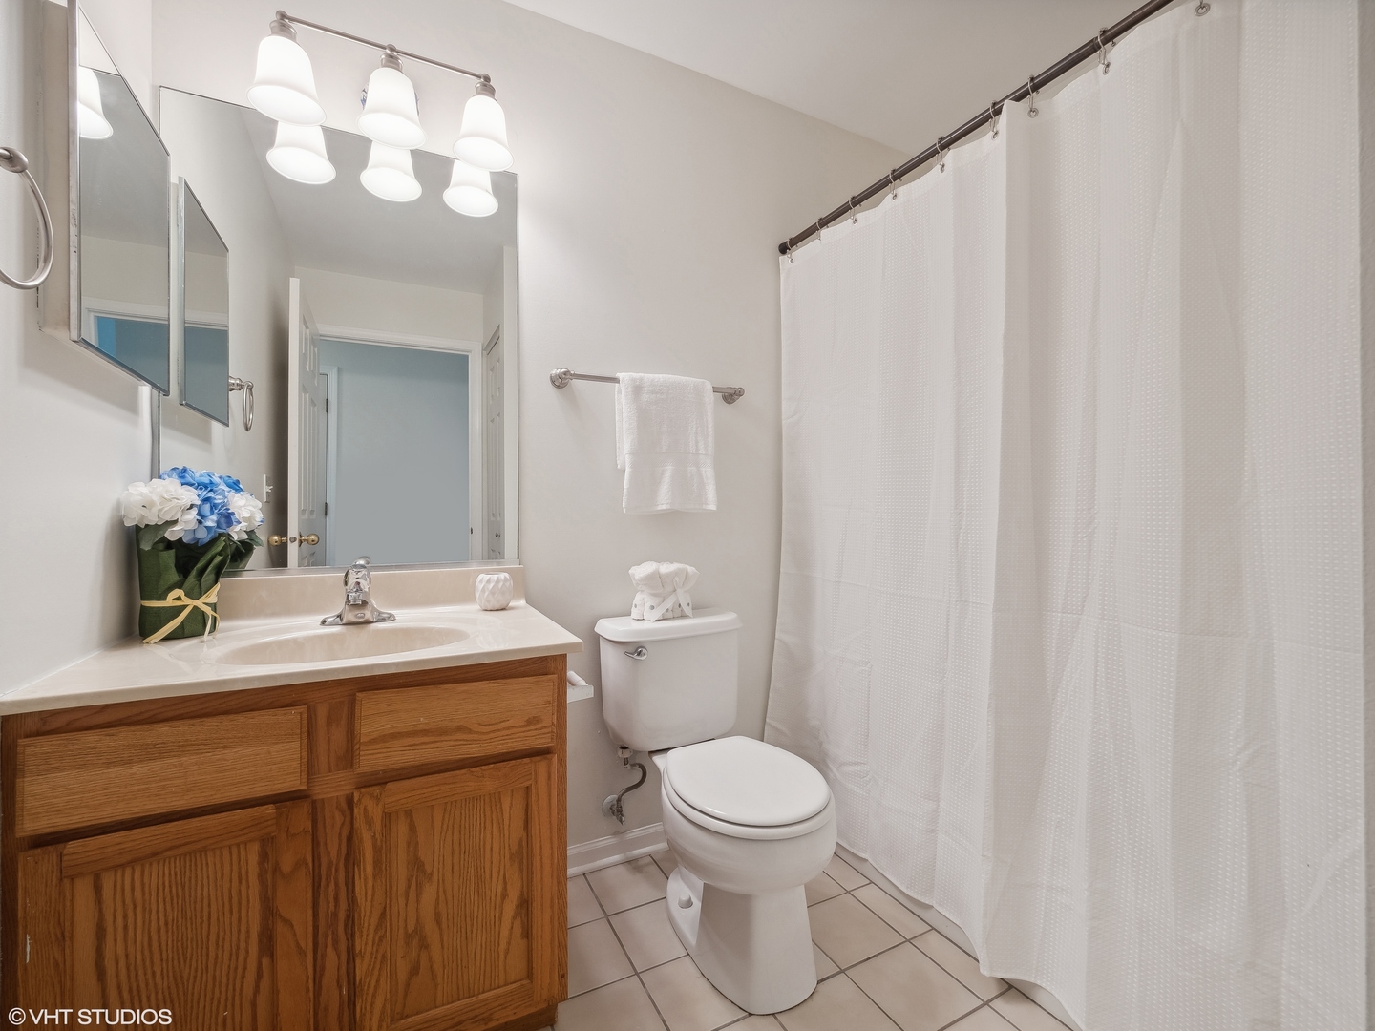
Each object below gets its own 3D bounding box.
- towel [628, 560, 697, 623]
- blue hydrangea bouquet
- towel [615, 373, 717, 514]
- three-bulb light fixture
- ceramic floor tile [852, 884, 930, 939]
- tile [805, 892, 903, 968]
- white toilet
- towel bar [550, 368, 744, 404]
[{"bbox_3d":[-0.074,0.216,1.627,0.170,0.160,0.100,0,-1,-28],"label":"towel"},{"bbox_3d":[-0.998,0.076,1.139,0.193,0.328,0.195,0,-1,-28],"label":"blue hydrangea bouquet"},{"bbox_3d":[-0.061,-0.217,1.682,0.318,0.405,0.075,0,-1,-28],"label":"towel"},{"bbox_3d":[-0.705,-1.001,1.322,0.550,0.218,0.190,0,-1,-28],"label":"three-bulb light fixture"},{"bbox_3d":[0.522,1.035,1.460,0.086,0.010,0.205,0,-1,-28],"label":"ceramic floor tile"},{"bbox_3d":[0.393,1.034,1.392,0.205,0.010,0.205,0,-1,-28],"label":"tile"},{"bbox_3d":[0.059,0.656,1.414,0.420,0.746,0.660,0,-1,-28],"label":"white toilet"},{"bbox_3d":[-0.092,-0.387,1.689,0.625,0.058,0.090,0,-1,-28],"label":"towel bar"}]

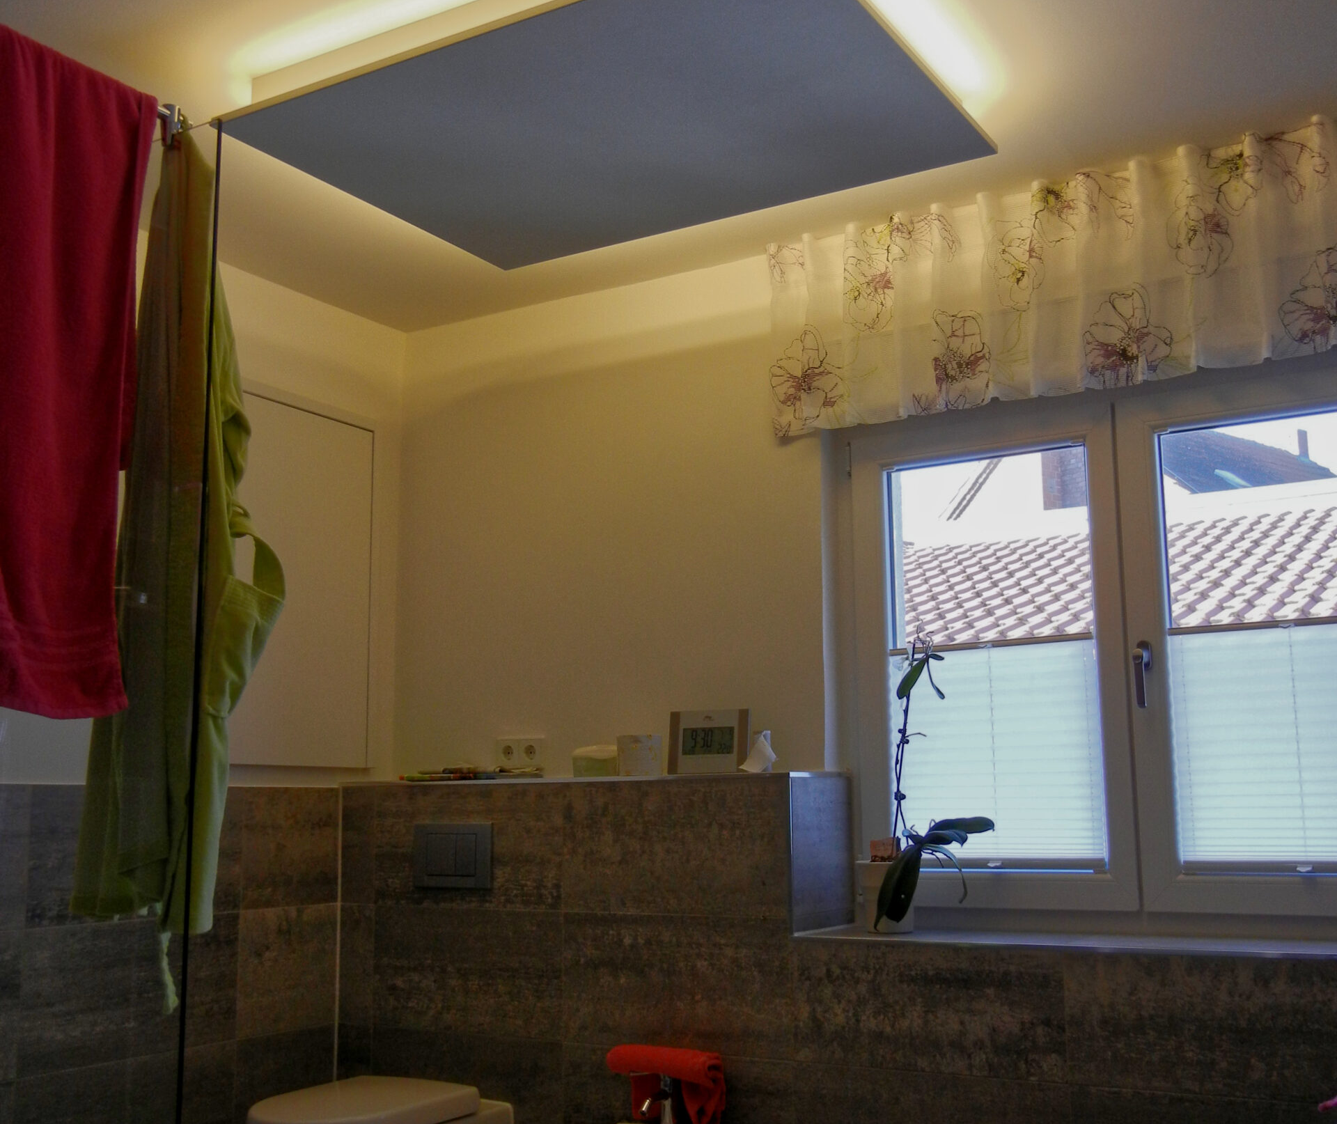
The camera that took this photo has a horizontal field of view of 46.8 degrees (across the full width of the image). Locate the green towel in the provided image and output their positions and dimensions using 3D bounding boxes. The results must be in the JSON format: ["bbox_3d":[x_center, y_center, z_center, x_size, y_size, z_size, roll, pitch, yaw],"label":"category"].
[{"bbox_3d":[-0.666,-0.036,2.114,0.280,1.120,0.160,-6,-11,31],"label":"green towel"}]

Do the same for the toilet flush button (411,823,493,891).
[{"bbox_3d":[-0.544,0.735,3.863,0.249,0.162,0.015,-6,-11,31],"label":"toilet flush button"}]

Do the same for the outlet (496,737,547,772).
[{"bbox_3d":[-0.389,0.500,4.007,0.155,0.082,0.012,-6,-11,31],"label":"outlet"}]

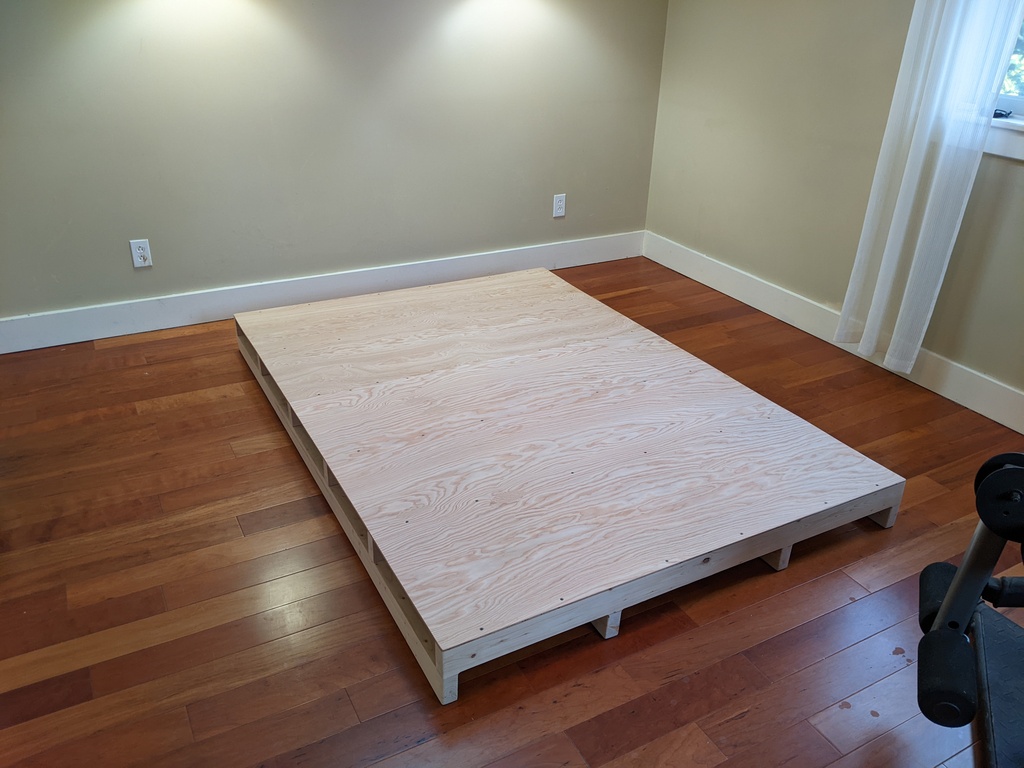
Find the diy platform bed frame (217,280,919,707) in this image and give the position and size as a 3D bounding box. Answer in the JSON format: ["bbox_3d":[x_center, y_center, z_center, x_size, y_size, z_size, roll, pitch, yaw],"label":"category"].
[{"bbox_3d":[0.000,0.065,2.844,1.475,0.165,2.083,-12,30,-26],"label":"diy platform bed frame"}]

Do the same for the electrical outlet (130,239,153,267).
[{"bbox_3d":[-1.566,-0.549,3.373,0.071,0.116,0.009,-13,30,-26],"label":"electrical outlet"}]

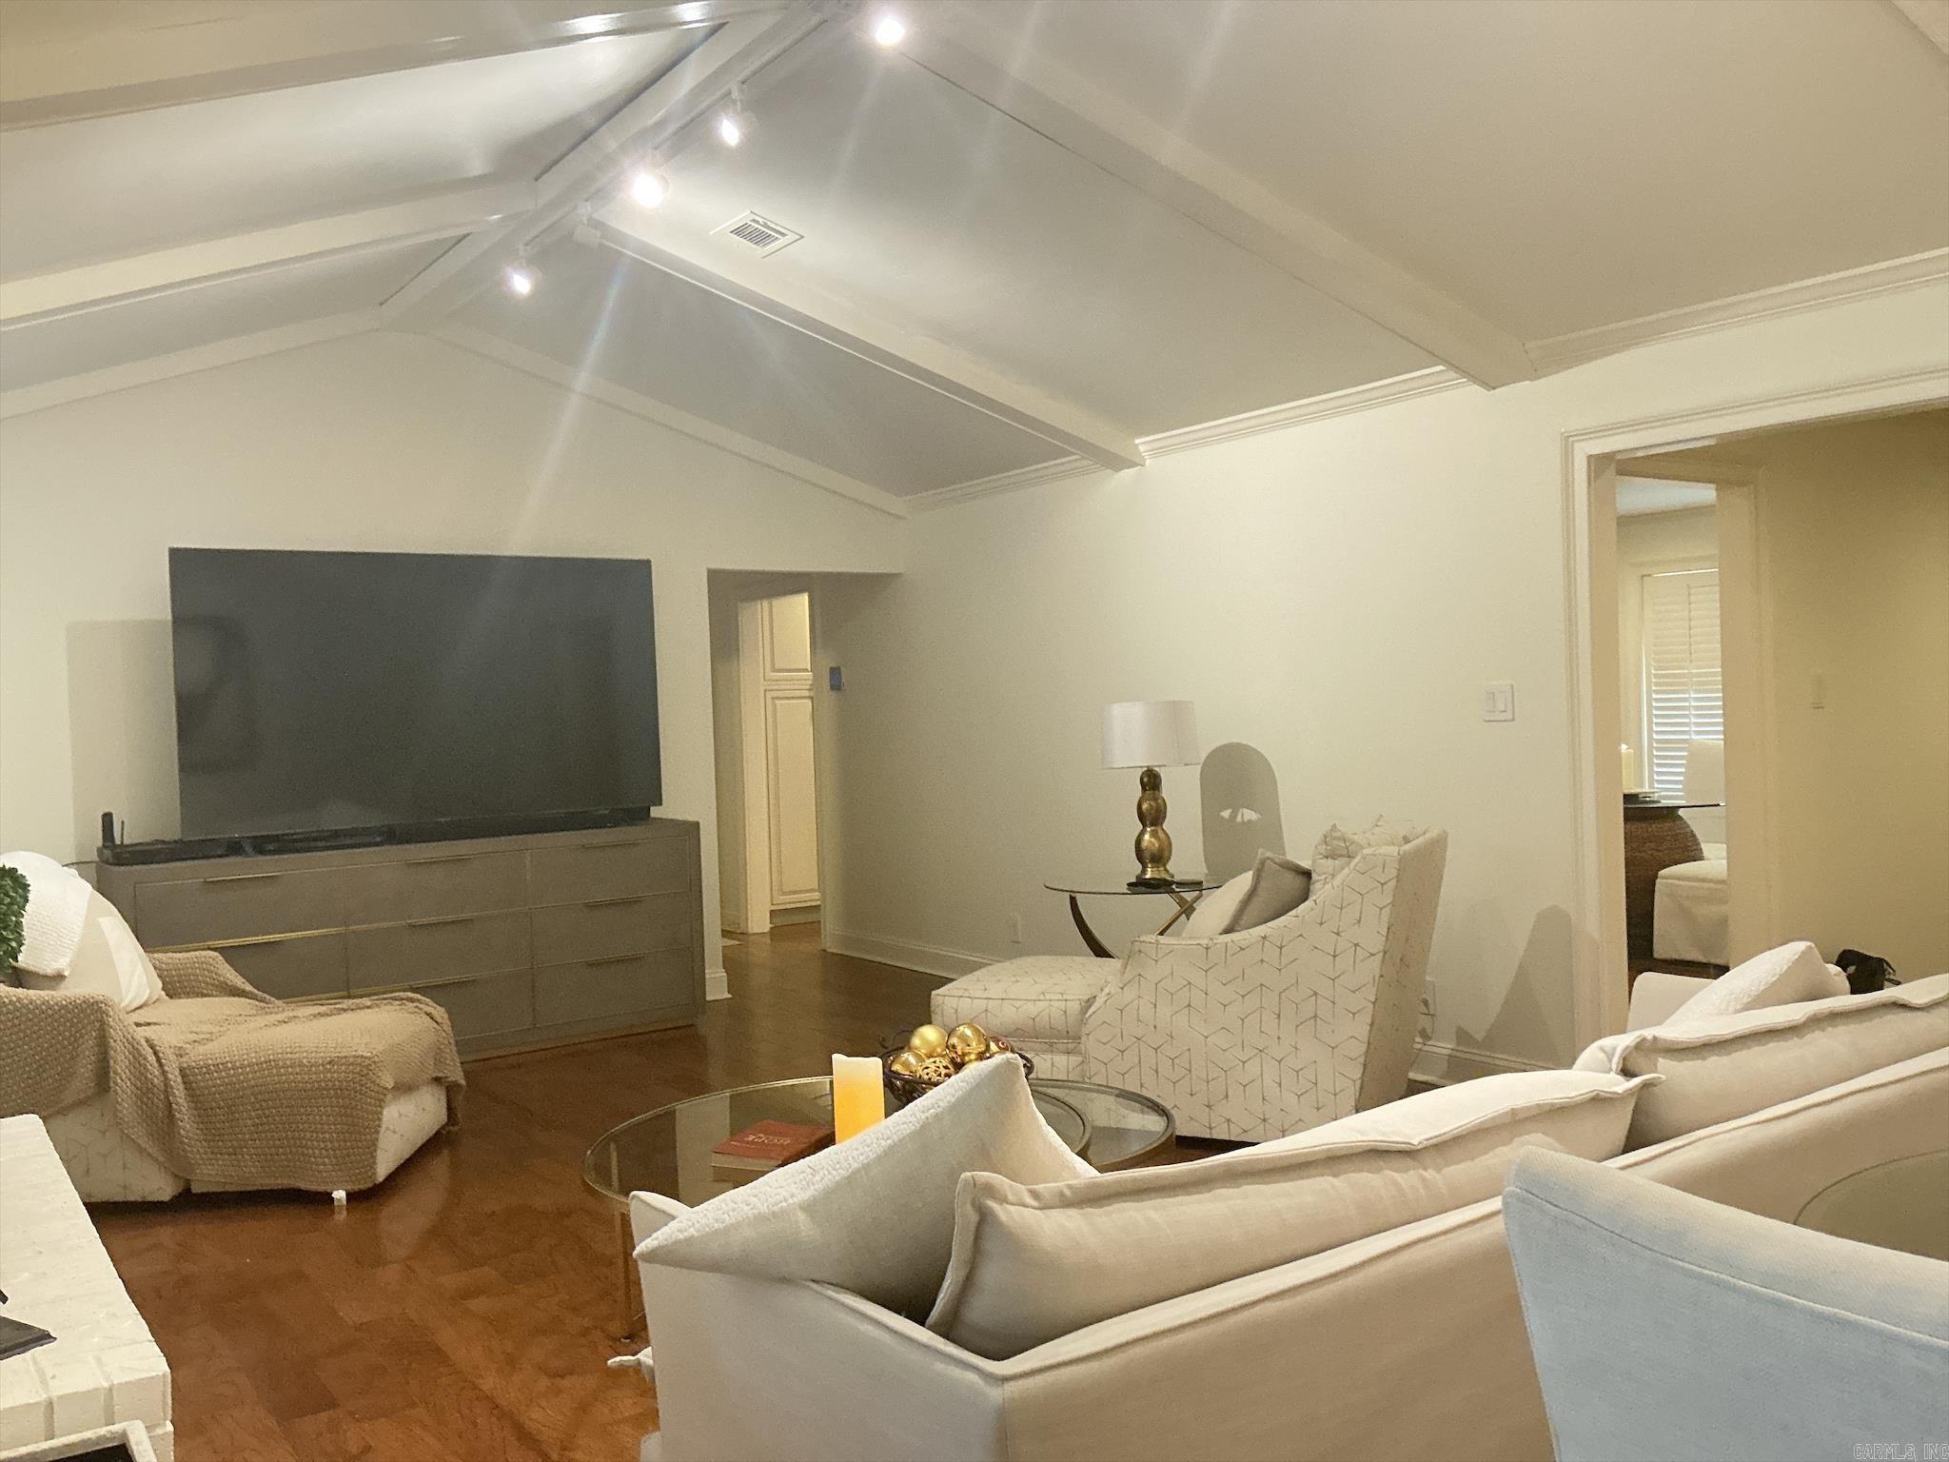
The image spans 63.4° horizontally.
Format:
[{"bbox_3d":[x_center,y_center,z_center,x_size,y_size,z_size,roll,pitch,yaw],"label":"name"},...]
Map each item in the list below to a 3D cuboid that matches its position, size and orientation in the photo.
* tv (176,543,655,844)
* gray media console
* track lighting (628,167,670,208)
[{"bbox_3d":[-2.152,-0.168,6.280,1.873,1.058,0.075,-3,1,-35],"label":"tv"},{"bbox_3d":[-2.206,0.871,6.325,2.235,0.865,0.480,-2,1,-36],"label":"gray media console"},{"bbox_3d":[-0.911,-1.524,4.420,0.095,0.105,0.100,-2,1,14],"label":"track lighting"}]

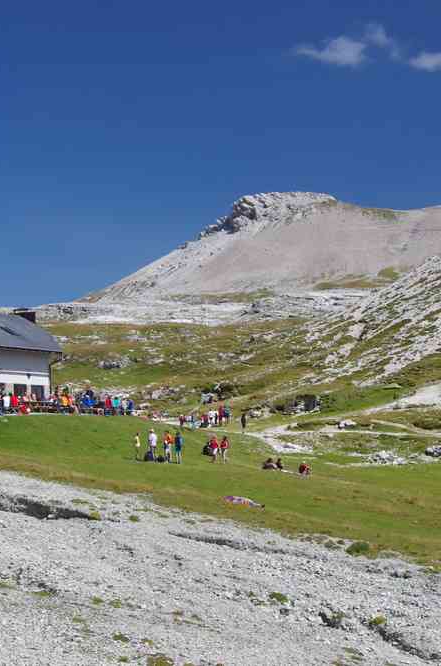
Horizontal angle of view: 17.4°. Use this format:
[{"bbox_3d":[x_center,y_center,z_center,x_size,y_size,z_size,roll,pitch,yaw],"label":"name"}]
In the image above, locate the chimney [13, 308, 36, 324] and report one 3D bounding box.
[{"bbox_3d":[-15.882,-1.333,118.000,1.850,1.250,0.800,-2,-5,37],"label":"chimney"}]

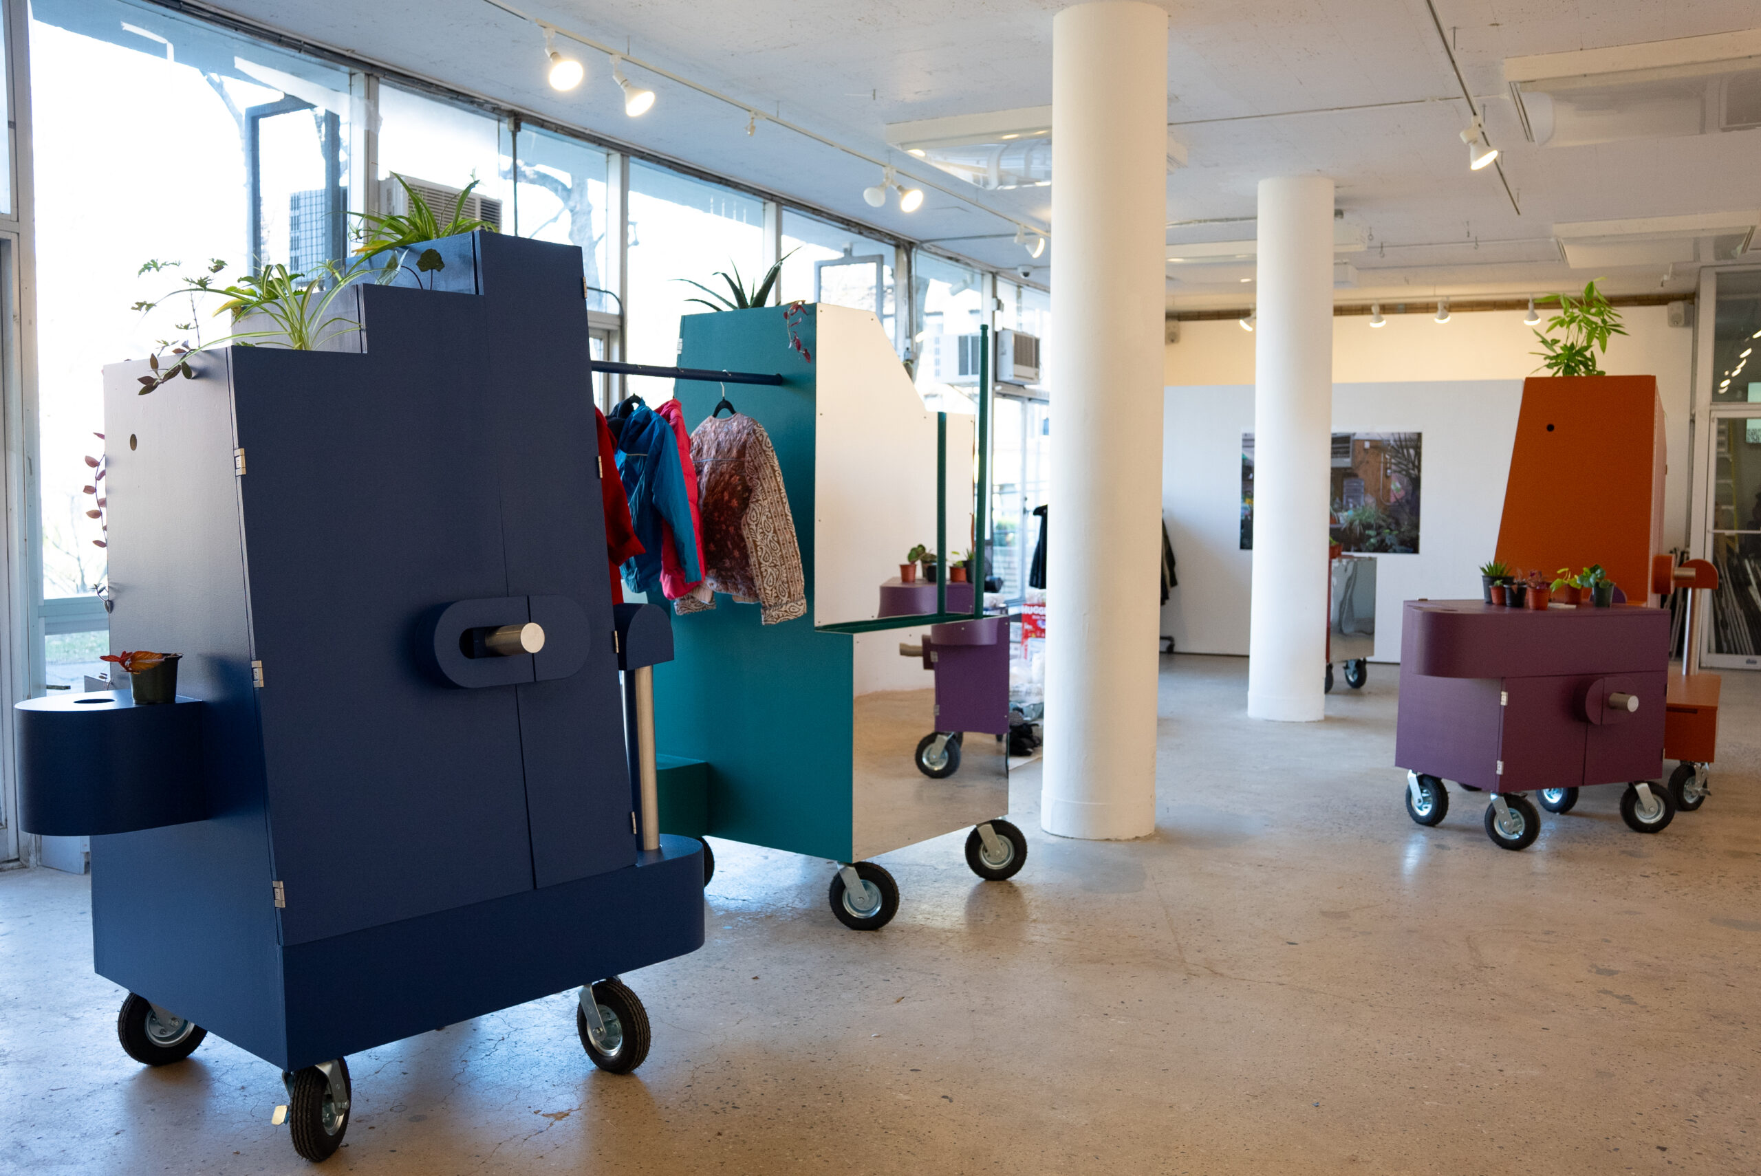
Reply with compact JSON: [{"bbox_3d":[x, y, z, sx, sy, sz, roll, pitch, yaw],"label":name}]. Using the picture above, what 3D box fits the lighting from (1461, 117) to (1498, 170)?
[{"bbox_3d":[2.748,-2.041,6.734,0.155,0.235,0.127,2,5,27],"label":"lighting"}]

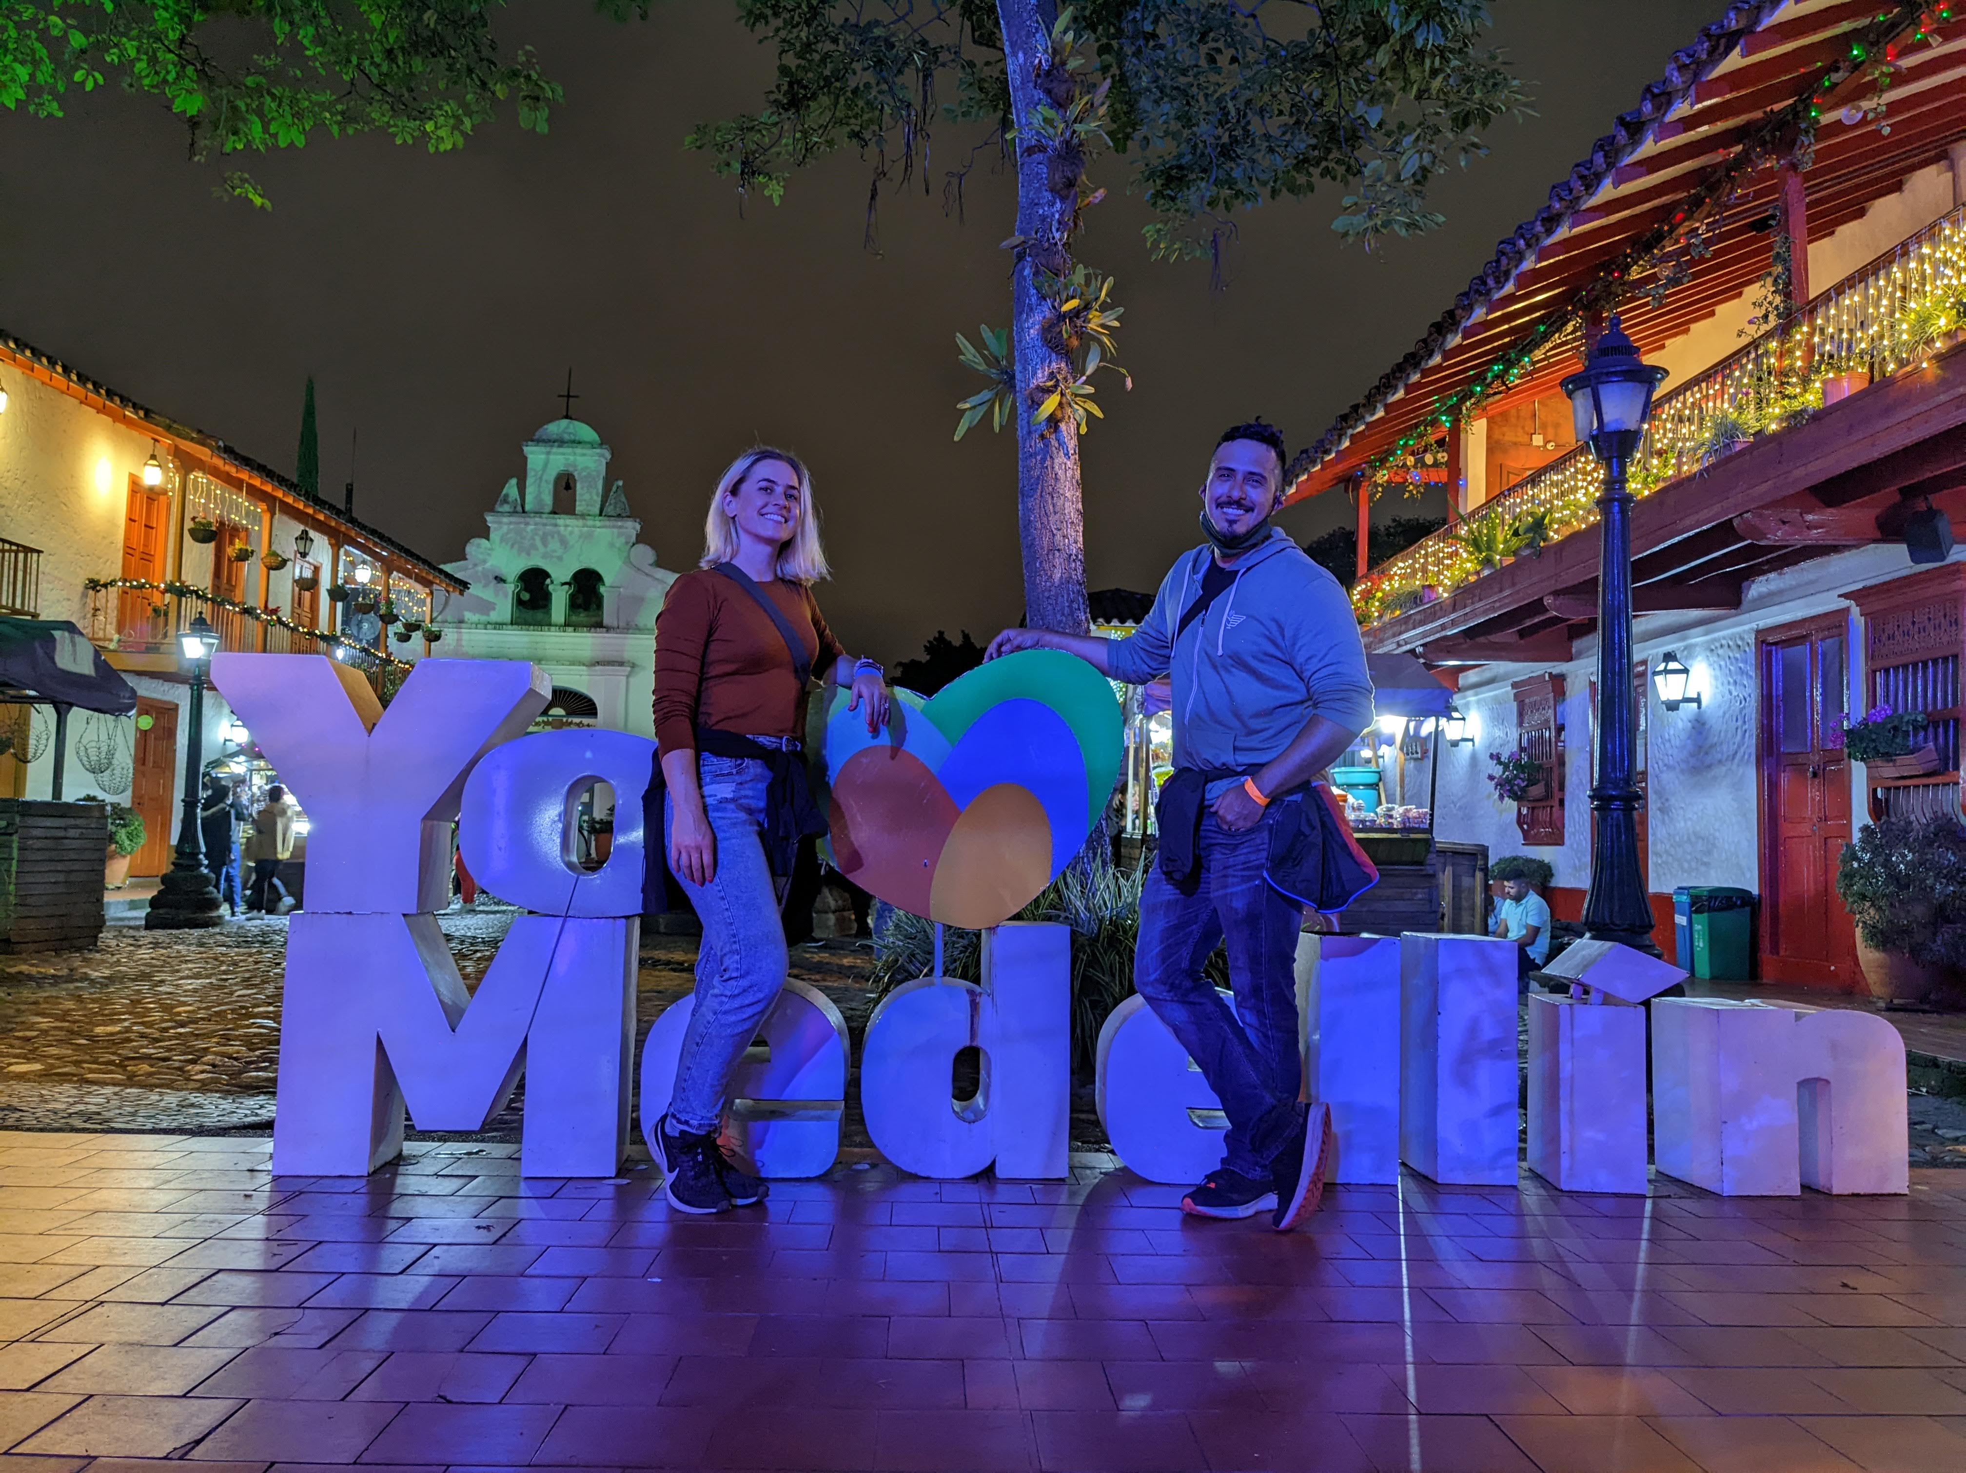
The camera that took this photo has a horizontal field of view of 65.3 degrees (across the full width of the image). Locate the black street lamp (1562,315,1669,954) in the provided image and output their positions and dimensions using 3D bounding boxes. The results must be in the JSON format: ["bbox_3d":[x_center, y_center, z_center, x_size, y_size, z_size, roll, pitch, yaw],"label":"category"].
[{"bbox_3d":[2.740,-0.120,6.750,0.730,3.420,0.730,1,-4,0],"label":"black street lamp"}]

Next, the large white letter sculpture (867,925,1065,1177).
[{"bbox_3d":[-0.045,0.768,3.820,0.495,0.605,0.270,1,-4,-3],"label":"large white letter sculpture"}]

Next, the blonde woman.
[{"bbox_3d":[-0.490,0.207,3.430,0.520,1.680,0.380,4,-5,-36],"label":"blonde woman"}]

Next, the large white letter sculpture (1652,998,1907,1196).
[{"bbox_3d":[1.990,0.890,3.820,0.450,0.445,0.280,2,-4,-3],"label":"large white letter sculpture"}]

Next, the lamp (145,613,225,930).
[{"bbox_3d":[-8.820,0.400,17.000,0.800,3.480,0.800,1,-4,0],"label":"lamp"}]

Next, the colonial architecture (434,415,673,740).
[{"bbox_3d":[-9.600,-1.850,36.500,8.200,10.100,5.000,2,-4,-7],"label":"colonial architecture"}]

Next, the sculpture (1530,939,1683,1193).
[{"bbox_3d":[1.550,0.810,3.830,0.290,0.600,0.280,1,-4,-3],"label":"sculpture"}]

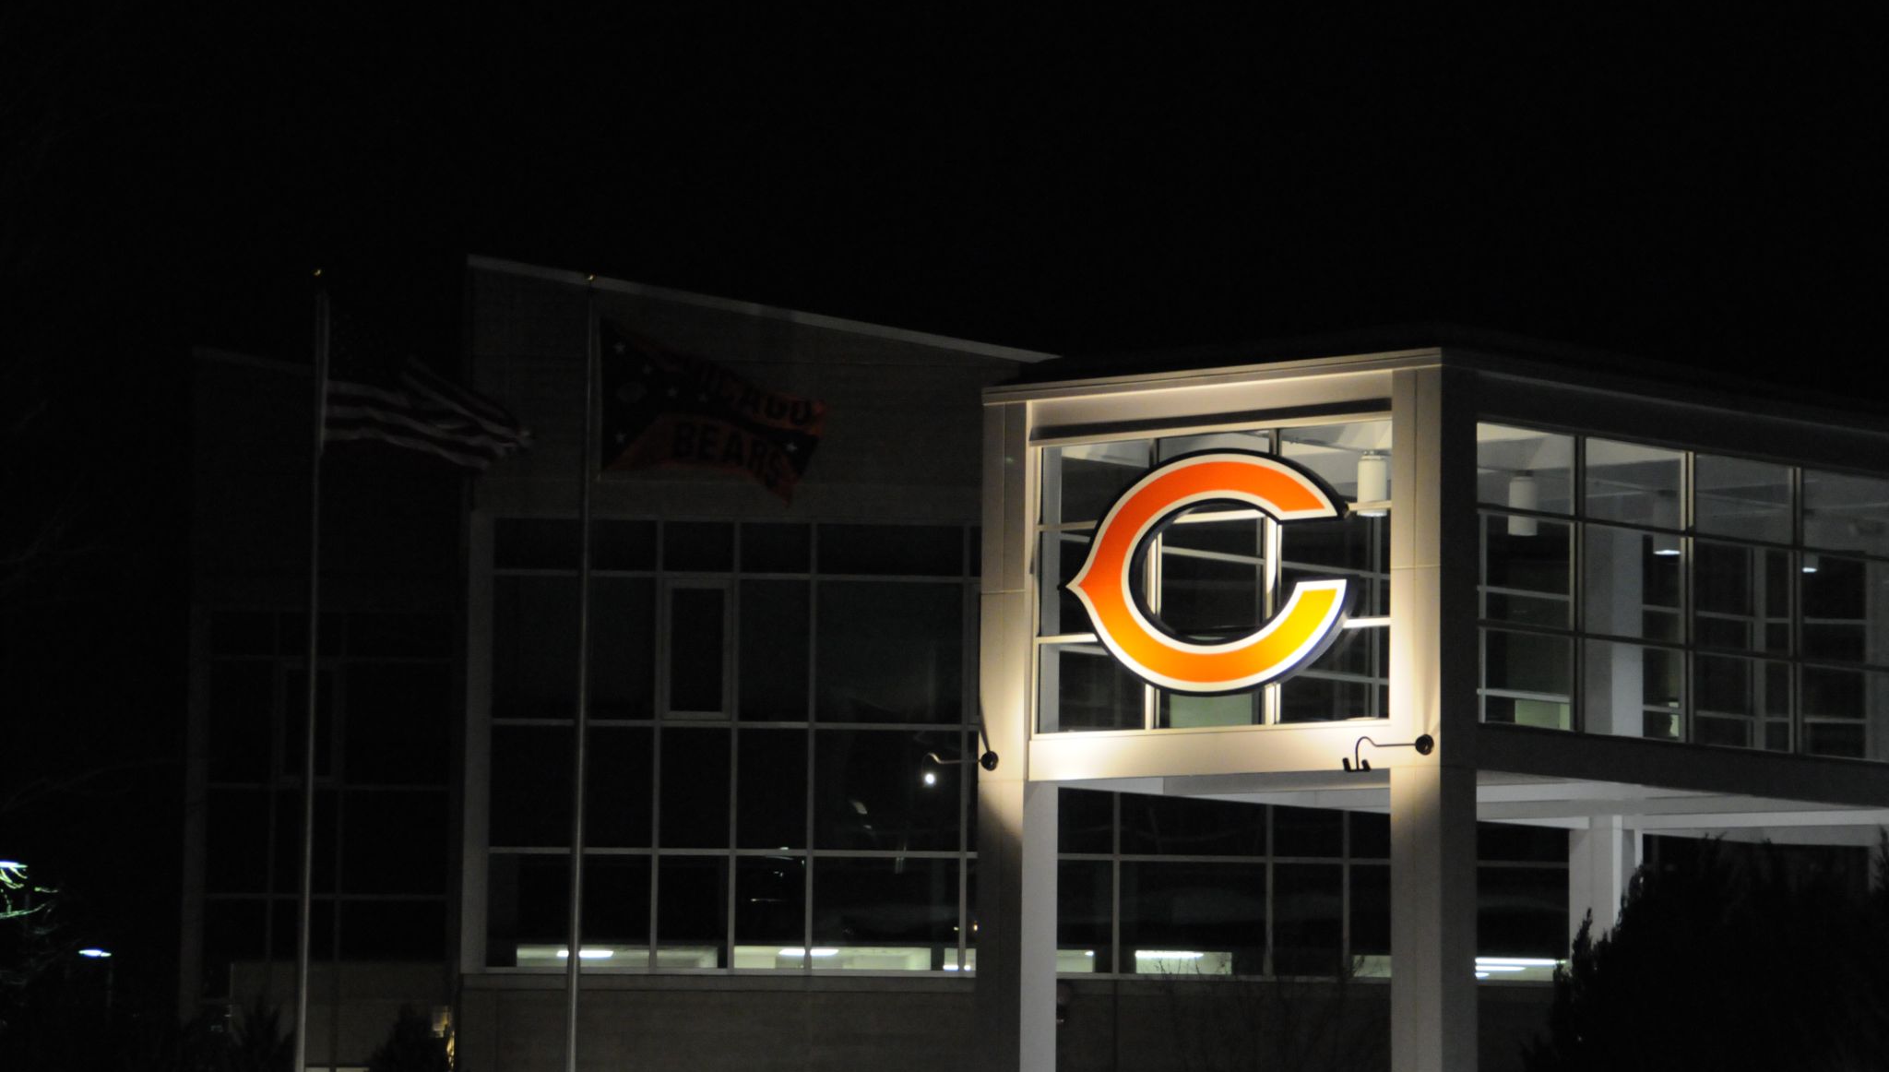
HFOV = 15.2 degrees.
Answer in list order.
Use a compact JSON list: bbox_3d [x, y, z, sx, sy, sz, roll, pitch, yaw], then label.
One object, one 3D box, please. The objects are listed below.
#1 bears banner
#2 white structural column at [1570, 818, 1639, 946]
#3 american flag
[{"bbox_3d":[-2.318,-1.266,71.000,2.300,1.820,0.400,1,-6,-1],"label":"bears banner"},{"bbox_3d":[7.771,5.806,82.950,0.630,5.030,0.630,-4,-8,42],"label":"white structural column"},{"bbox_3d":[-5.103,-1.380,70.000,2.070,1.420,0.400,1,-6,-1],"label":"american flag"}]

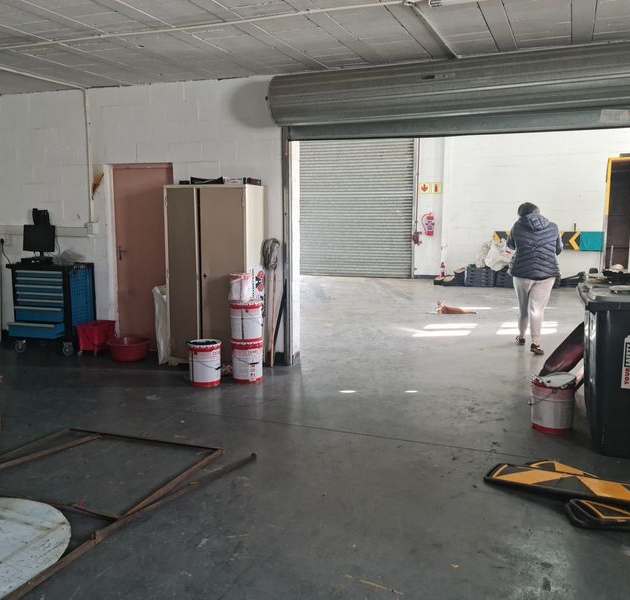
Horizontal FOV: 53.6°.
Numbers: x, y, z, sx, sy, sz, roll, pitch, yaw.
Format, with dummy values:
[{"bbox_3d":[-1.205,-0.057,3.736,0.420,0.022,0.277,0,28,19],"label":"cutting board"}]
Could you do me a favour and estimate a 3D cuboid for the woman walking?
[{"bbox_3d":[2.484,-0.261,7.096,0.560,1.668,0.480,2,8,12],"label":"woman walking"}]

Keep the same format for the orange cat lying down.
[{"bbox_3d":[2.215,0.111,9.885,0.600,0.200,0.240,-1,8,-5],"label":"orange cat lying down"}]

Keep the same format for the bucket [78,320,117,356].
[{"bbox_3d":[-2.460,0.432,7.027,0.245,0.330,0.390,1,8,7],"label":"bucket"}]

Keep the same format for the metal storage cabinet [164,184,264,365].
[{"bbox_3d":[-0.999,-0.233,6.313,0.910,1.805,0.390,3,8,21],"label":"metal storage cabinet"}]

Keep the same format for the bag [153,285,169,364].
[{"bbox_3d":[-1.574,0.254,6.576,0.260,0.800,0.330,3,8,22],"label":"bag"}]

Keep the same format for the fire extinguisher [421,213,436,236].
[{"bbox_3d":[2.725,-1.796,14.877,0.270,0.561,0.190,3,8,22],"label":"fire extinguisher"}]

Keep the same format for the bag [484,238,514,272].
[{"bbox_3d":[4.009,-0.962,13.520,0.616,0.679,0.500,3,8,22],"label":"bag"}]

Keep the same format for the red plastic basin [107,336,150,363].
[{"bbox_3d":[-2.004,0.539,6.721,0.444,0.198,0.444,0,8,0],"label":"red plastic basin"}]

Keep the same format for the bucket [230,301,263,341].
[{"bbox_3d":[-0.631,0.195,5.792,0.297,0.374,0.297,0,8,0],"label":"bucket"}]

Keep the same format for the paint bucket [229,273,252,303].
[{"bbox_3d":[-0.684,-0.122,5.743,0.205,0.271,0.205,0,8,0],"label":"paint bucket"}]

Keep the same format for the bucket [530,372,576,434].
[{"bbox_3d":[1.717,0.738,4.480,0.300,0.370,0.300,3,8,21],"label":"bucket"}]

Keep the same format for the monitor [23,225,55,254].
[{"bbox_3d":[-3.181,-0.686,7.207,0.485,0.348,0.170,3,8,22],"label":"monitor"}]

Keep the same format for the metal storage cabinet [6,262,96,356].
[{"bbox_3d":[-2.964,0.097,6.963,0.760,0.975,0.535,3,8,19],"label":"metal storage cabinet"}]

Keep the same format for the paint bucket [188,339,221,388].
[{"bbox_3d":[-1.009,0.571,5.668,0.305,0.380,0.305,-1,8,-10],"label":"paint bucket"}]

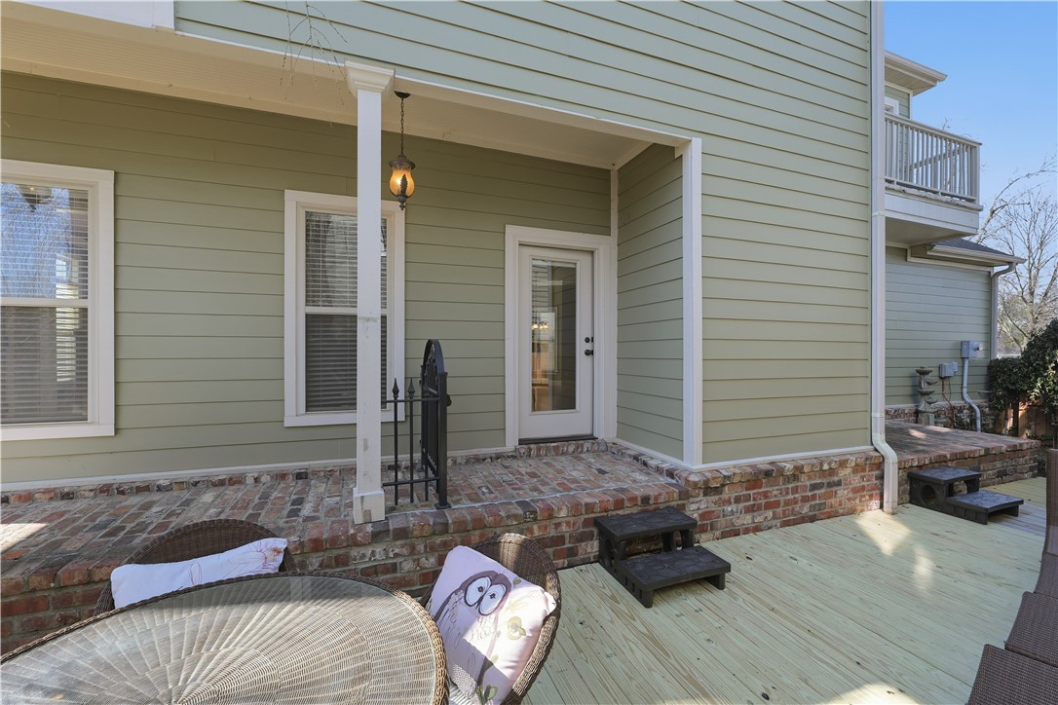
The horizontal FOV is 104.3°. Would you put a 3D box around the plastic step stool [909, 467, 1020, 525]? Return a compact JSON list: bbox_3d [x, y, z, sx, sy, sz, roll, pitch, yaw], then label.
[{"bbox_3d":[4.315,1.409,4.066,0.660,0.330,0.590,0,0,-18],"label":"plastic step stool"}]

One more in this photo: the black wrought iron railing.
[{"bbox_3d":[-0.904,0.483,3.230,0.440,1.170,1.030,0,0,-18],"label":"black wrought iron railing"}]

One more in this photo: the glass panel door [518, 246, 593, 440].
[{"bbox_3d":[0.277,-0.092,4.399,0.890,2.010,0.060,0,0,-18],"label":"glass panel door"}]

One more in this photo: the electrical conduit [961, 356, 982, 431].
[{"bbox_3d":[8.529,0.867,7.928,0.090,1.580,0.260,0,0,-18],"label":"electrical conduit"}]

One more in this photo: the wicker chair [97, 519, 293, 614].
[{"bbox_3d":[-1.169,1.134,1.434,0.620,0.880,0.630,0,0,-28],"label":"wicker chair"}]

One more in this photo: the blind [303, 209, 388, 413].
[{"bbox_3d":[-1.652,-0.357,3.750,0.710,1.820,0.060,0,0,-18],"label":"blind"}]

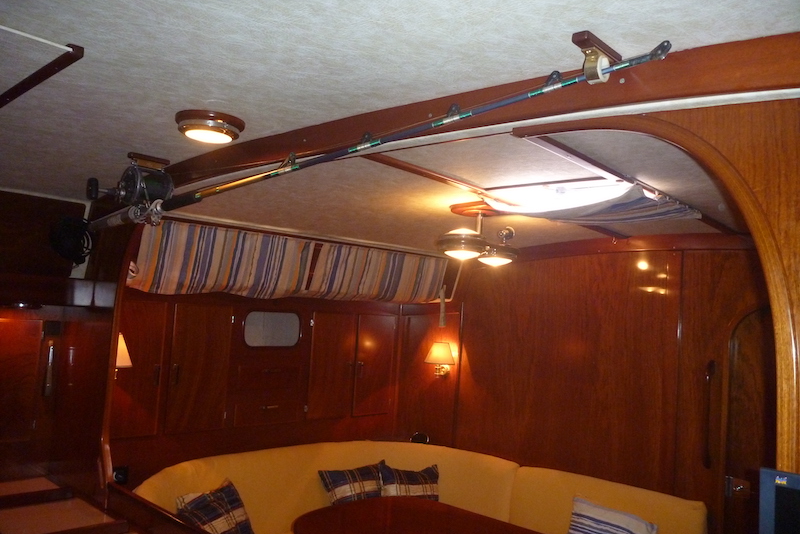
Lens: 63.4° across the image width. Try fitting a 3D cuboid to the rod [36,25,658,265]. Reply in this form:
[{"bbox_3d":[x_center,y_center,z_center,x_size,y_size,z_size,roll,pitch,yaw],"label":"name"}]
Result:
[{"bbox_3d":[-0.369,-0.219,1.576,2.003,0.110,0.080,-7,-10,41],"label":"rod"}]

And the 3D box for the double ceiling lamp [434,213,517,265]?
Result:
[{"bbox_3d":[0.261,-0.093,2.182,0.266,0.175,0.175,3,-5,-2],"label":"double ceiling lamp"}]

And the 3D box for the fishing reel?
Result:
[{"bbox_3d":[-0.787,-0.246,1.882,0.115,0.135,0.220,-7,-10,41],"label":"fishing reel"}]

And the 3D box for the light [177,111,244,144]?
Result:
[{"bbox_3d":[-0.446,-0.318,1.517,0.164,0.052,0.164,-1,-6,43],"label":"light"}]

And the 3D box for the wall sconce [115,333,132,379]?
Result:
[{"bbox_3d":[-0.951,0.292,2.112,0.155,0.150,0.135,3,-5,-2],"label":"wall sconce"}]

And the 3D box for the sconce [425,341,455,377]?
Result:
[{"bbox_3d":[0.195,0.442,3.099,0.142,0.170,0.180,2,-5,13],"label":"sconce"}]

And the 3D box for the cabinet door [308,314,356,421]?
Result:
[{"bbox_3d":[-0.300,0.445,2.921,0.025,0.464,0.265,-1,-6,42],"label":"cabinet door"}]

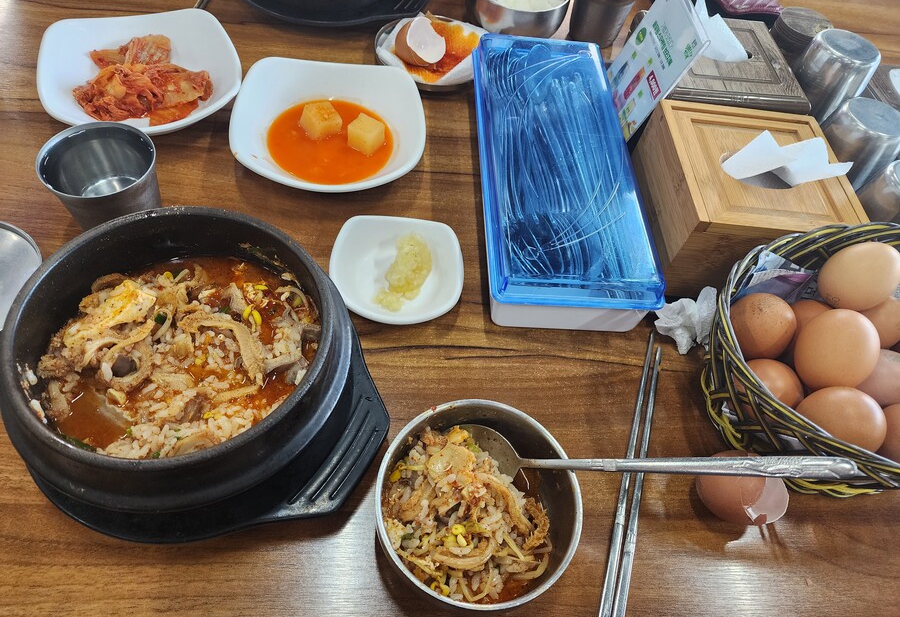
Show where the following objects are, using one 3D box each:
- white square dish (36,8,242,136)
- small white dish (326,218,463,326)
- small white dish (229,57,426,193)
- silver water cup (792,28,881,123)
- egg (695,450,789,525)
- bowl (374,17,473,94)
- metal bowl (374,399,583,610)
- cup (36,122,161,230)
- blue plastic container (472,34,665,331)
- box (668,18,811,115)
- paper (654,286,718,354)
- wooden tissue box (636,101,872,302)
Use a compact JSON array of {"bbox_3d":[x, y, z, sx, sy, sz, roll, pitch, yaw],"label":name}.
[{"bbox_3d":[-0.249,-0.187,0.490,0.149,0.039,0.152,-16,59,-18],"label":"white square dish"},{"bbox_3d":[-0.037,-0.025,0.416,0.091,0.027,0.091,3,55,-6],"label":"small white dish"},{"bbox_3d":[-0.098,-0.146,0.496,0.152,0.038,0.152,2,57,-8],"label":"small white dish"},{"bbox_3d":[0.347,-0.208,0.563,0.068,0.080,0.068,4,55,-6],"label":"silver water cup"},{"bbox_3d":[0.181,0.111,0.374,0.052,0.042,0.044,10,57,-3],"label":"egg"},{"bbox_3d":[-0.016,-0.248,0.587,0.113,0.017,0.113,3,57,-7],"label":"bowl"},{"bbox_3d":[0.012,0.107,0.315,0.102,0.056,0.102,3,55,-6],"label":"metal bowl"},{"bbox_3d":[-0.229,-0.076,0.409,0.070,0.072,0.070,3,57,-7],"label":"cup"},{"bbox_3d":[0.080,-0.111,0.474,0.116,0.056,0.280,2,56,-6],"label":"blue plastic container"},{"bbox_3d":[0.226,-0.189,0.532,0.117,0.082,0.121,4,55,-5],"label":"box"},{"bbox_3d":[0.176,0.008,0.446,0.050,0.033,0.040,3,57,-7],"label":"paper"},{"bbox_3d":[0.219,-0.080,0.459,0.124,0.079,0.125,4,55,-5],"label":"wooden tissue box"}]

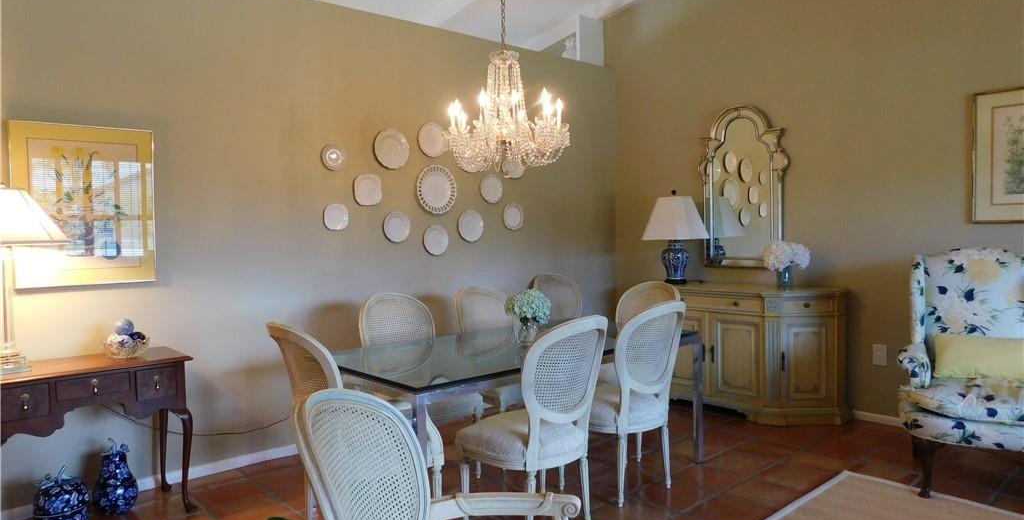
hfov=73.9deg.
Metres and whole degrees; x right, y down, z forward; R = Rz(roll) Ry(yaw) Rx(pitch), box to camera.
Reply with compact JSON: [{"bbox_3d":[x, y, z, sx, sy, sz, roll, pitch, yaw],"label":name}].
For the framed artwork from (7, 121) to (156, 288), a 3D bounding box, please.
[{"bbox_3d":[-2.041,-0.258,3.271,0.590,0.755,0.030,-3,4,-42],"label":"framed artwork"}]

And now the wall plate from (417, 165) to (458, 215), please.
[{"bbox_3d":[-0.513,-0.483,4.673,0.343,0.343,0.030,-3,3,-42],"label":"wall plate"}]

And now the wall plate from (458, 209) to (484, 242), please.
[{"bbox_3d":[-0.289,-0.245,4.884,0.240,0.240,0.030,-3,3,-42],"label":"wall plate"}]

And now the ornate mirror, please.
[{"bbox_3d":[1.707,-0.539,5.066,0.060,1.187,0.719,-3,4,-42],"label":"ornate mirror"}]

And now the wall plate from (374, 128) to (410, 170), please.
[{"bbox_3d":[-0.771,-0.715,4.395,0.264,0.259,0.025,-3,4,-42],"label":"wall plate"}]

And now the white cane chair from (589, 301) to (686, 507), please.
[{"bbox_3d":[0.556,0.654,3.362,0.520,0.982,0.533,-3,3,-39],"label":"white cane chair"}]

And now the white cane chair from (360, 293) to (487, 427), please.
[{"bbox_3d":[-0.476,0.676,3.609,0.525,0.968,0.541,-3,4,-42],"label":"white cane chair"}]

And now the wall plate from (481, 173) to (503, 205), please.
[{"bbox_3d":[-0.143,-0.515,4.977,0.211,0.211,0.025,-3,4,-42],"label":"wall plate"}]

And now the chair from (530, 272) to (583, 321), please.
[{"bbox_3d":[0.524,0.595,5.191,0.520,0.950,0.550,-3,4,-42],"label":"chair"}]

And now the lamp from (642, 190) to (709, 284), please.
[{"bbox_3d":[1.260,-0.187,5.226,0.430,0.700,0.430,-3,4,-42],"label":"lamp"}]

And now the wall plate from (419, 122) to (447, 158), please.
[{"bbox_3d":[-0.535,-0.811,4.607,0.232,0.232,0.025,-3,4,-42],"label":"wall plate"}]

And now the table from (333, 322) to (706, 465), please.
[{"bbox_3d":[0.048,0.782,3.455,1.888,0.734,0.919,-3,3,-42],"label":"table"}]

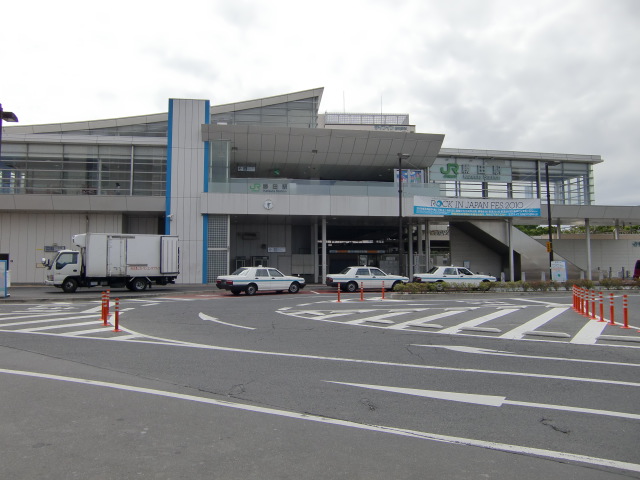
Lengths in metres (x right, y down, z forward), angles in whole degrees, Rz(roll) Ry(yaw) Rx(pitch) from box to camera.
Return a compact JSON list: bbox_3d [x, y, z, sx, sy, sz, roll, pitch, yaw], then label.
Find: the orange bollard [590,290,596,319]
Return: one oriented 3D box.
[{"bbox_3d":[7.895,1.862,14.978,0.200,0.810,0.200,0,-3,0],"label":"orange bollard"}]

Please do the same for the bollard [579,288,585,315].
[{"bbox_3d":[8.258,1.923,16.327,0.200,0.810,0.200,0,-3,0],"label":"bollard"}]

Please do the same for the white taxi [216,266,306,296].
[{"bbox_3d":[-3.048,2.157,27.929,4.690,1.500,1.700,2,-3,-36],"label":"white taxi"}]

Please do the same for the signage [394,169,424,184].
[{"bbox_3d":[6.963,-4.853,40.276,2.300,1.390,0.150,1,-3,-5],"label":"signage"}]

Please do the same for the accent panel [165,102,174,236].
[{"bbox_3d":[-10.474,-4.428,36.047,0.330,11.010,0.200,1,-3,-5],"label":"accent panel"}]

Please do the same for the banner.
[{"bbox_3d":[12.828,-2.681,41.759,10.853,1.449,0.100,0,-3,-9],"label":"banner"}]

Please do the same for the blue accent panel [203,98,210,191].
[{"bbox_3d":[-8.567,-7.110,39.179,0.380,7.069,0.250,0,-3,-9],"label":"blue accent panel"}]

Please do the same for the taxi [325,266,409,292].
[{"bbox_3d":[2.826,2.269,30.127,4.690,1.450,1.700,0,-3,-12],"label":"taxi"}]

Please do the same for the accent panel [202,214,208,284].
[{"bbox_3d":[-7.963,0.653,36.007,0.340,4.870,0.200,1,-3,-5],"label":"accent panel"}]

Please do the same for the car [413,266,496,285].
[{"bbox_3d":[8.136,2.302,31.125,4.690,1.450,1.700,0,-3,-7],"label":"car"}]

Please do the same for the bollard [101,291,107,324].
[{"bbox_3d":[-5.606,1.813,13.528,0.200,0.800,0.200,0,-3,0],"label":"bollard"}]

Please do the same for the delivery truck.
[{"bbox_3d":[-11.118,1.262,28.069,6.450,3.080,2.100,1,-3,-11],"label":"delivery truck"}]

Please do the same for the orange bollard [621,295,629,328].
[{"bbox_3d":[7.587,1.764,12.881,0.200,0.810,0.200,0,-3,0],"label":"orange bollard"}]

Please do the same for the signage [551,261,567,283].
[{"bbox_3d":[16.510,2.243,35.732,0.950,1.500,0.350,-1,-3,25],"label":"signage"}]

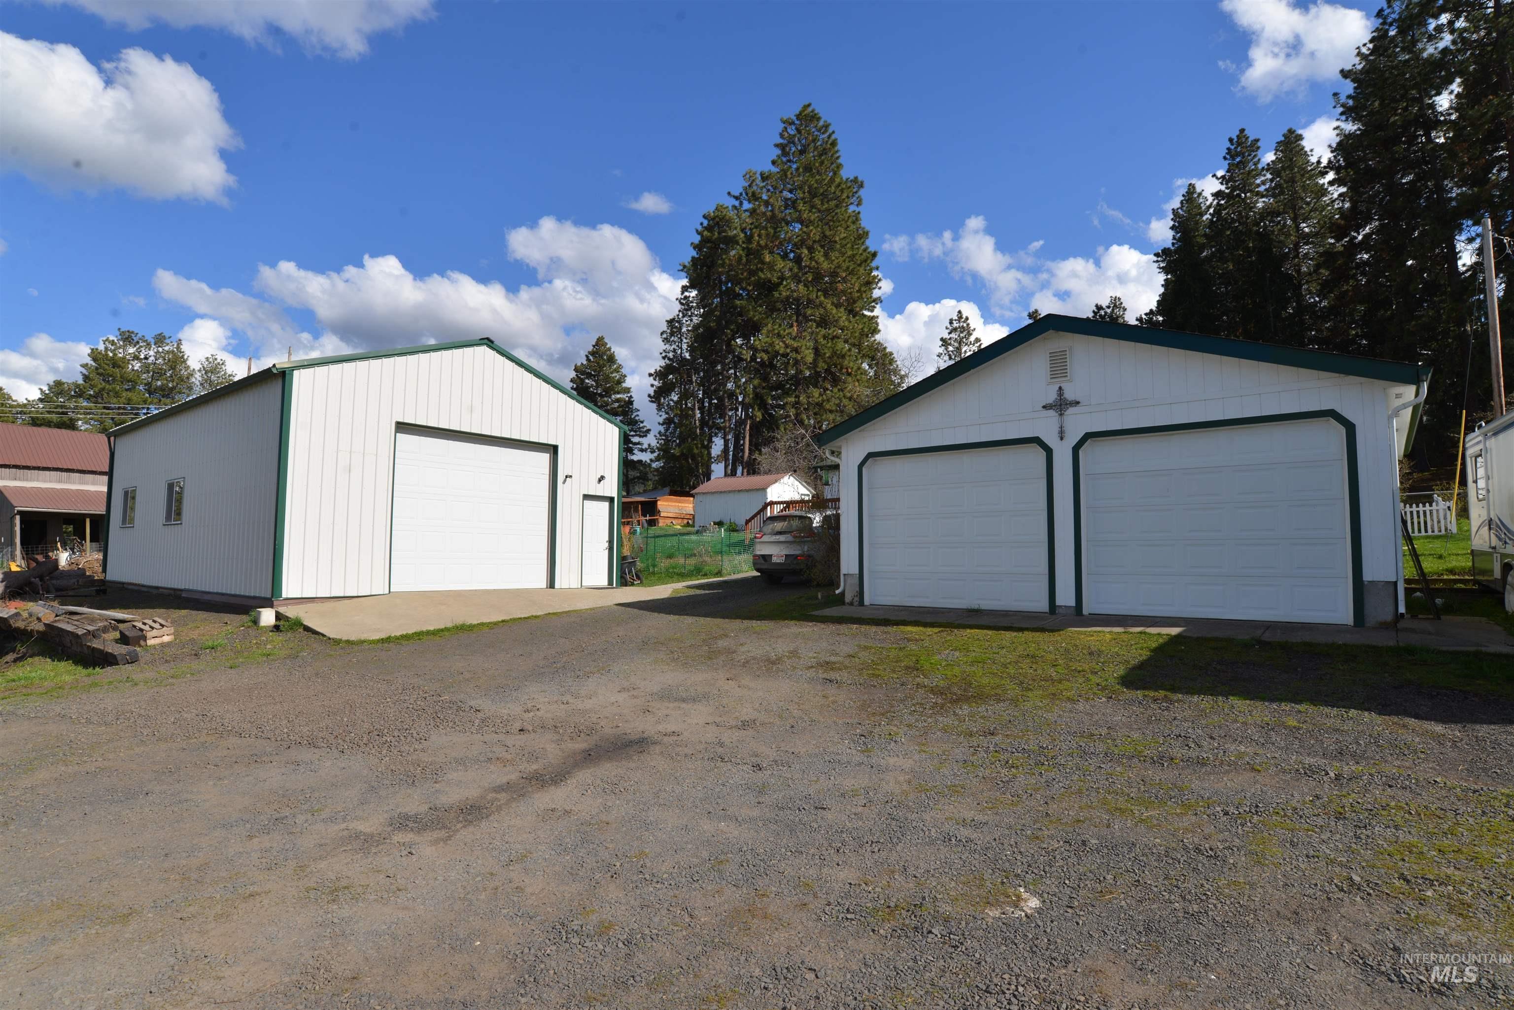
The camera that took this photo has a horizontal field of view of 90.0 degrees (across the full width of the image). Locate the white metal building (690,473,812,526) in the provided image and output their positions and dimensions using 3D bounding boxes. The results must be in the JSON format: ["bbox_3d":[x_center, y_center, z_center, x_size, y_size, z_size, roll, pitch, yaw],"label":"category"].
[{"bbox_3d":[-0.150,-0.122,51.978,6.630,3.800,5.564,-3,-5,38],"label":"white metal building"}]

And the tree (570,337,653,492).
[{"bbox_3d":[-16.342,-8.528,84.254,9.297,20.850,9.000,1,-4,-11],"label":"tree"}]

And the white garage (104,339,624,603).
[{"bbox_3d":[-9.933,-0.601,18.982,11.300,5.270,7.730,-3,-5,39],"label":"white garage"}]

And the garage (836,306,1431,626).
[{"bbox_3d":[6.649,-0.384,13.966,8.297,4.460,7.700,-3,-5,38],"label":"garage"}]

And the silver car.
[{"bbox_3d":[1.984,1.175,19.389,1.860,1.680,4.620,-3,-5,39],"label":"silver car"}]

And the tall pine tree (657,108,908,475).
[{"bbox_3d":[1.524,-15.048,58.802,19.594,33.460,15.500,0,-4,1],"label":"tall pine tree"}]

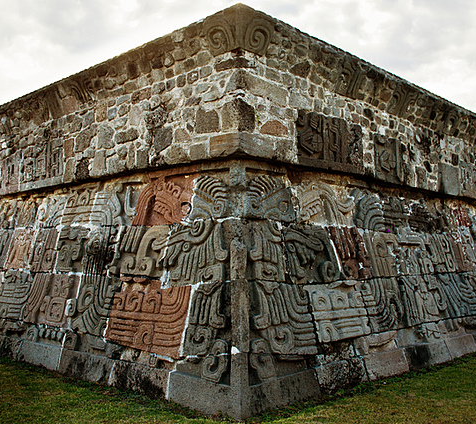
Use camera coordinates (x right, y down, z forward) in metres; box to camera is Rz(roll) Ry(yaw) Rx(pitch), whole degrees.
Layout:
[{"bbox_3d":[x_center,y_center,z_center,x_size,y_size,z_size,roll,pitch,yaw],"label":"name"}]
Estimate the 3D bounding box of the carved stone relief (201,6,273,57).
[{"bbox_3d":[0.013,-2.102,6.584,0.592,0.386,0.614,-5,-7,44],"label":"carved stone relief"}]

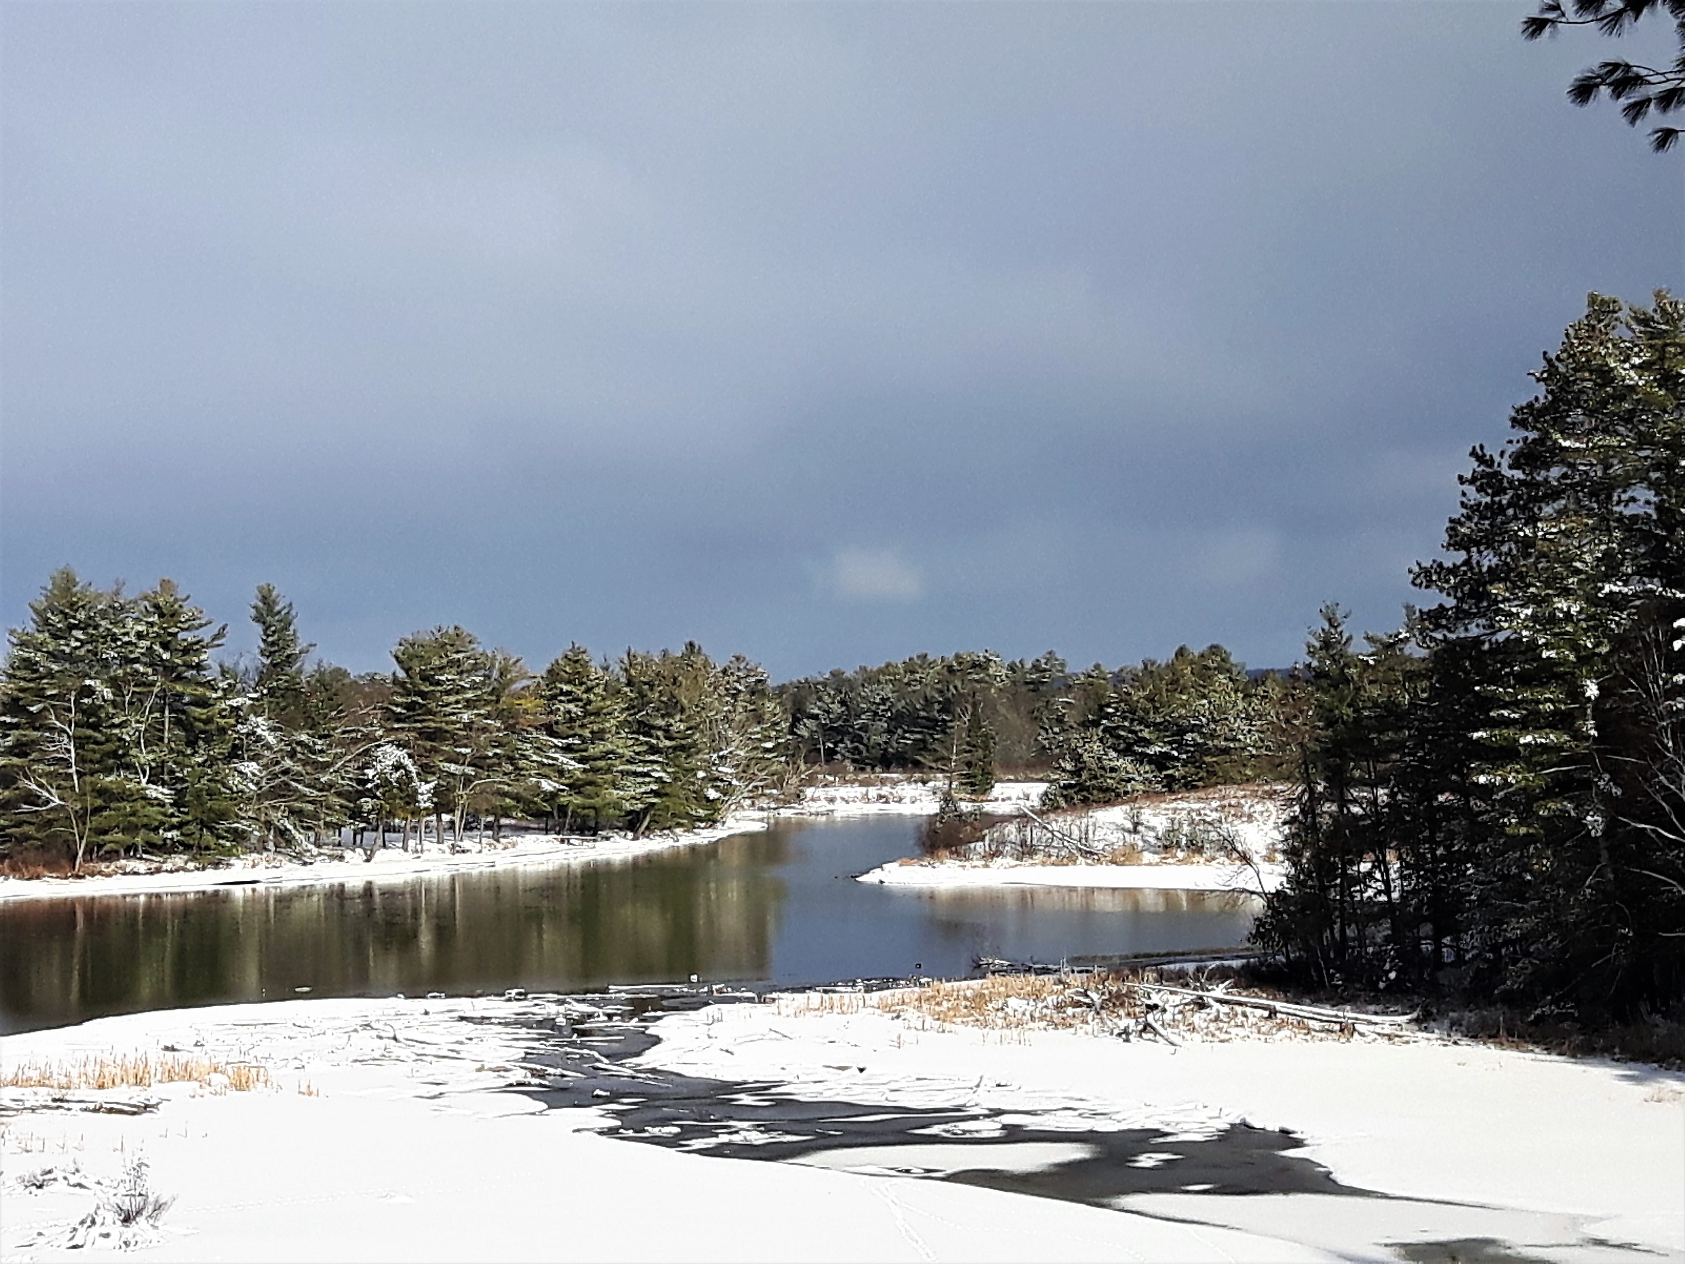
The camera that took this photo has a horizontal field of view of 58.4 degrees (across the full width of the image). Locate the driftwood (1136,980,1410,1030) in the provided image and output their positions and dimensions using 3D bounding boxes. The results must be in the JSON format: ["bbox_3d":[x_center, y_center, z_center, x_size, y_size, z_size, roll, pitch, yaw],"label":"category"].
[{"bbox_3d":[13.764,11.950,48.650,8.900,0.450,0.500,2,-2,22],"label":"driftwood"}]

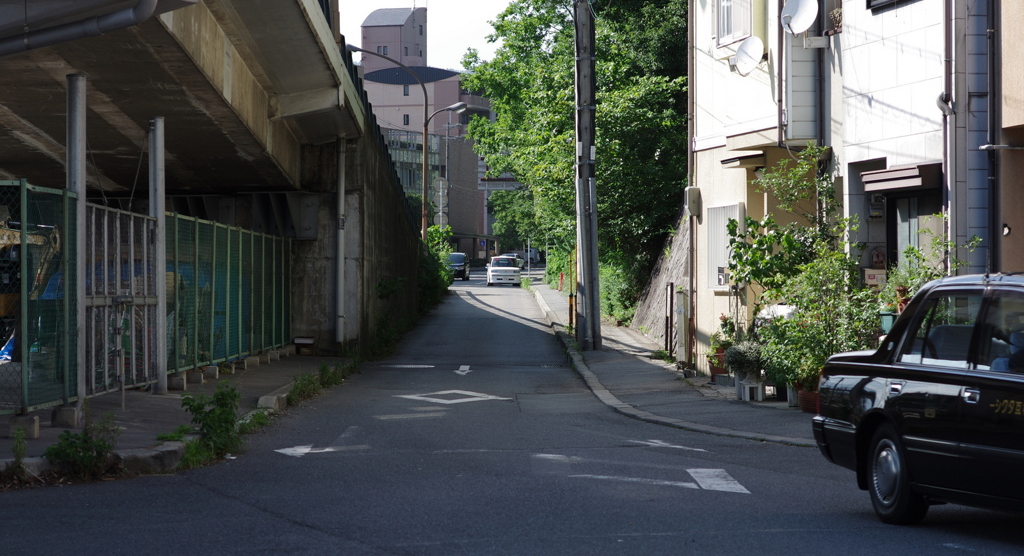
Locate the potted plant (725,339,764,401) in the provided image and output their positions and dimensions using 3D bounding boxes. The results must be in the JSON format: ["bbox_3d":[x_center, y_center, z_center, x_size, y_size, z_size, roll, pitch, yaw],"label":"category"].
[{"bbox_3d":[2.364,0.940,30.300,0.400,0.620,0.400,0,0,0],"label":"potted plant"}]

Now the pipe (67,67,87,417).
[{"bbox_3d":[-3.653,-0.239,25.000,0.166,2.950,0.166,0,0,0],"label":"pipe"}]

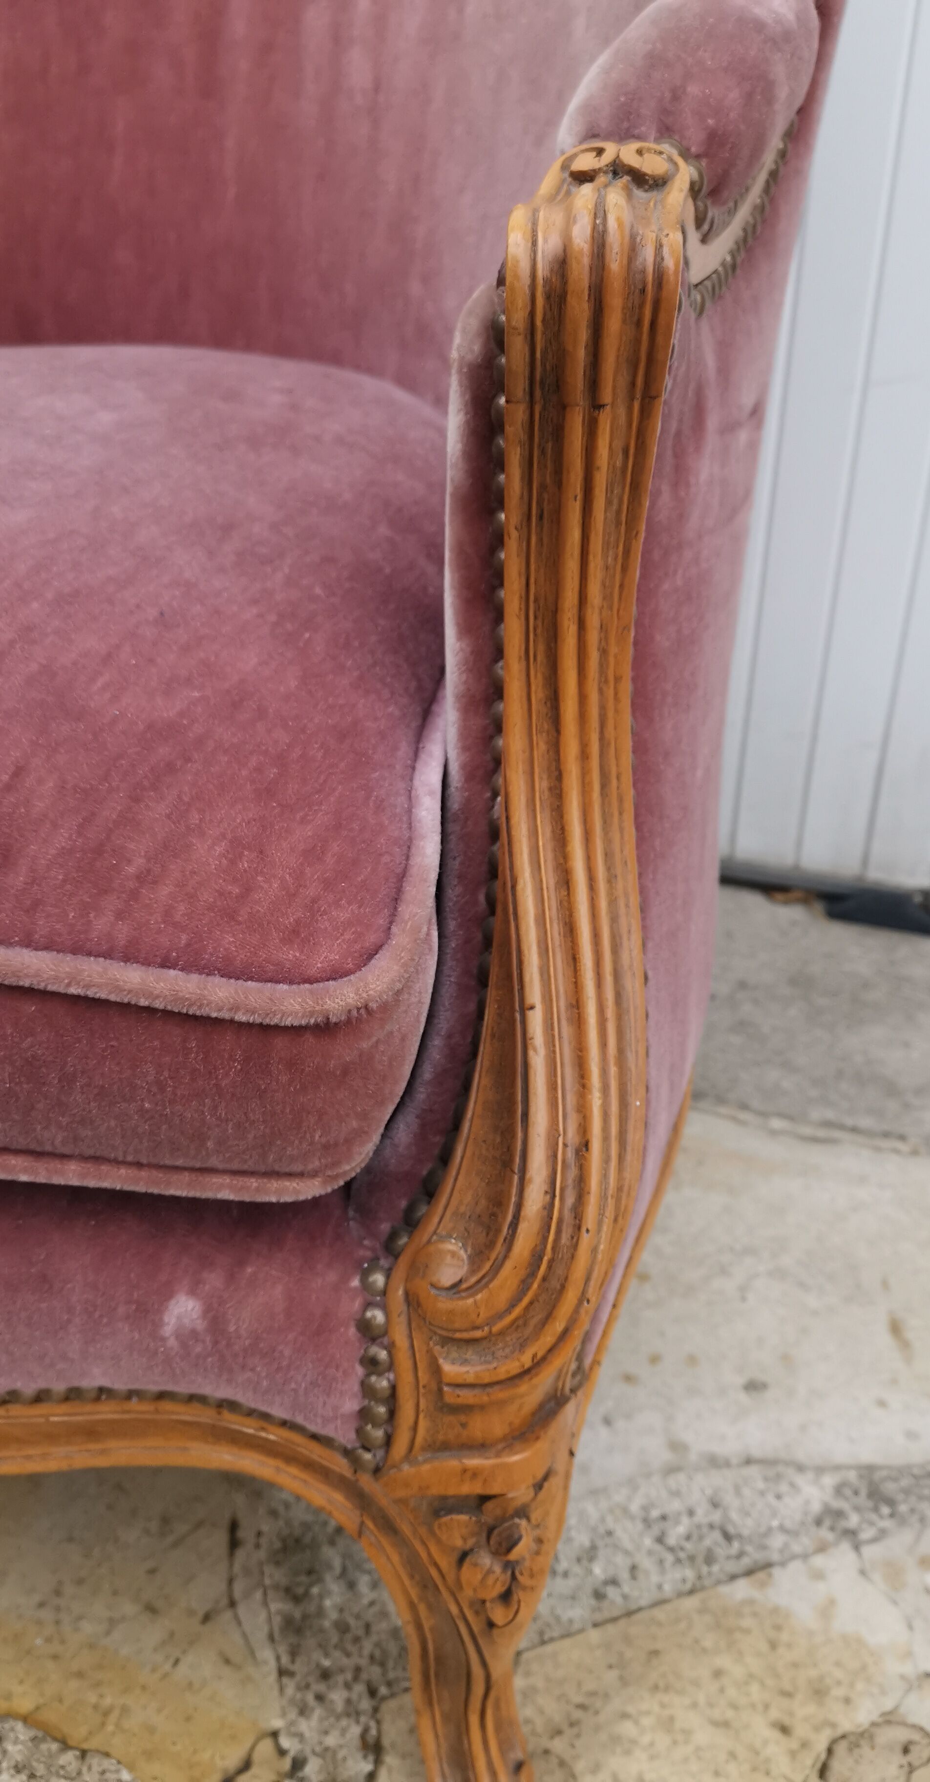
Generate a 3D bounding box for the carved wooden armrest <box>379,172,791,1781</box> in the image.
[{"bbox_3d":[0.030,0.074,0.495,0.100,0.600,0.220,11,32,18],"label":"carved wooden armrest"}]

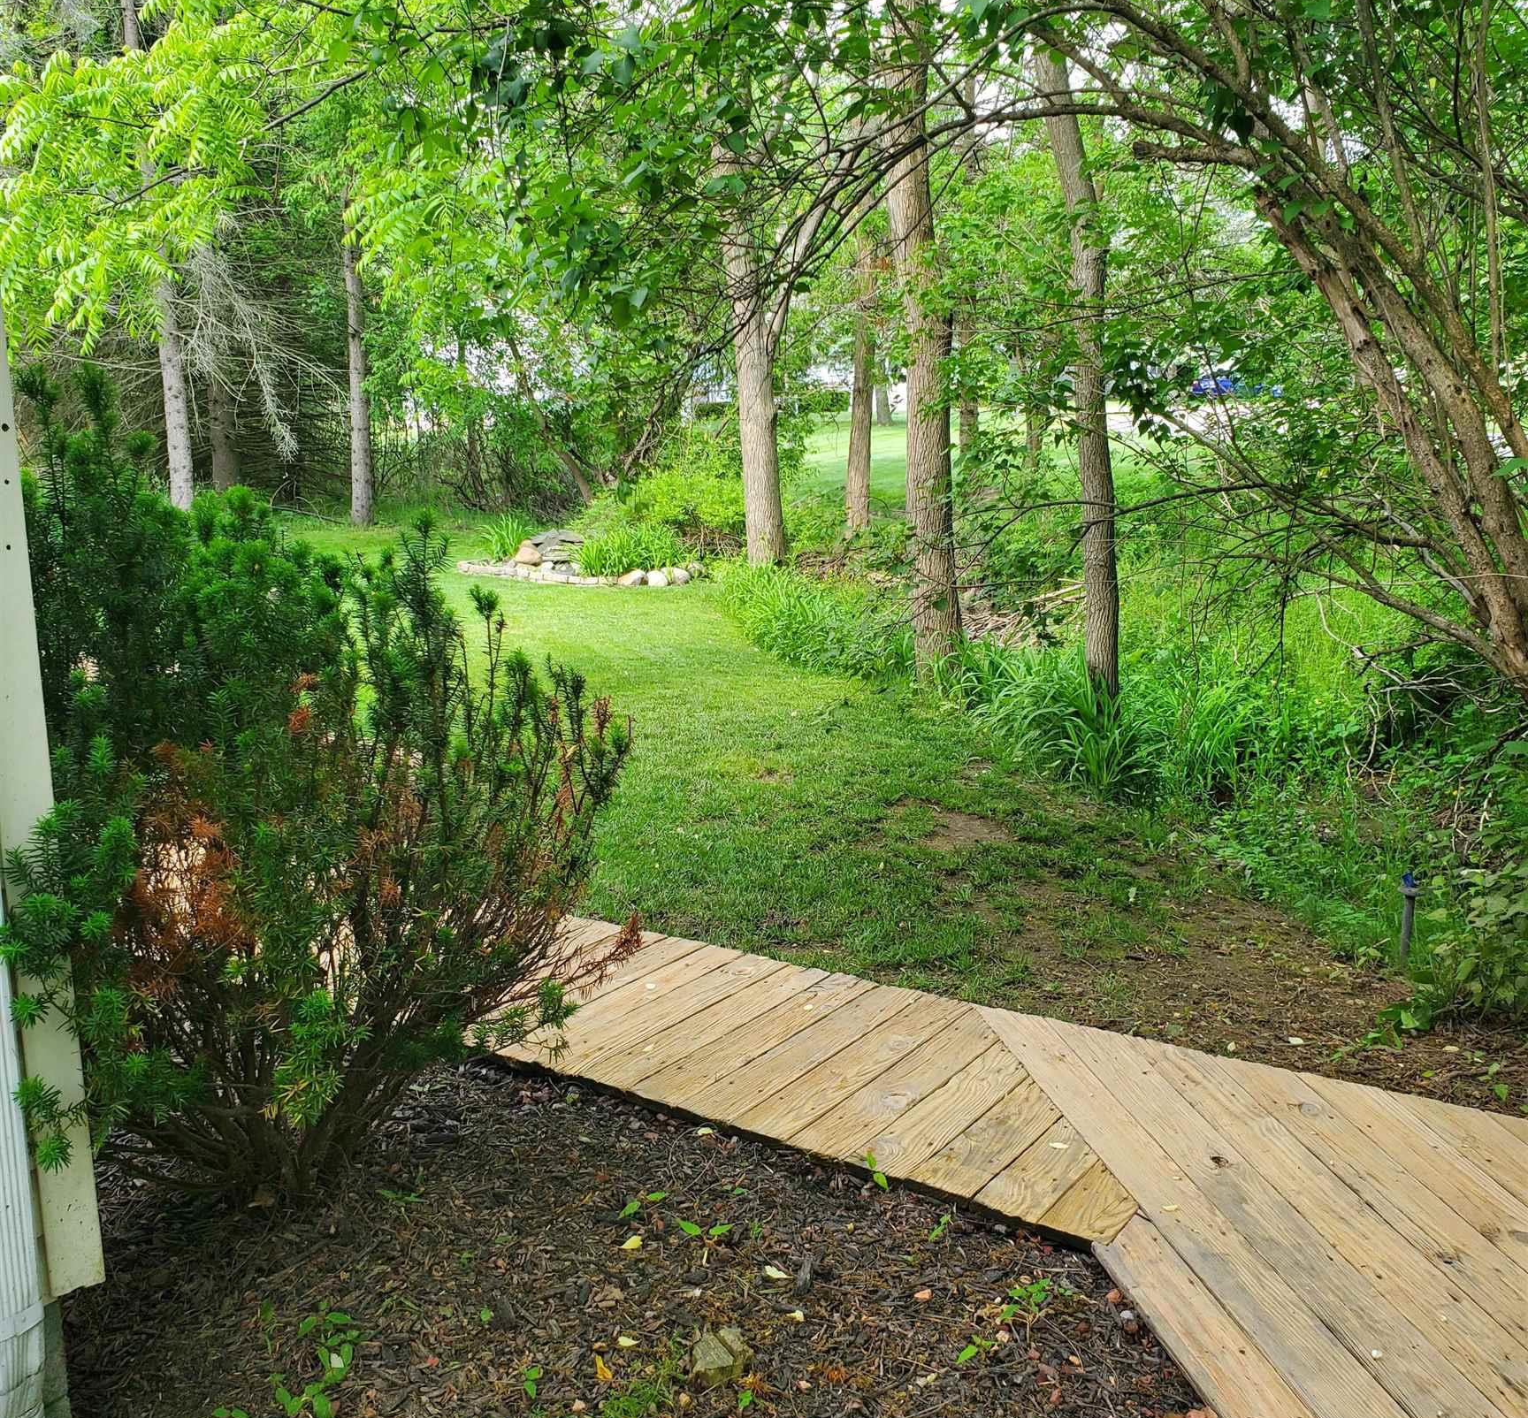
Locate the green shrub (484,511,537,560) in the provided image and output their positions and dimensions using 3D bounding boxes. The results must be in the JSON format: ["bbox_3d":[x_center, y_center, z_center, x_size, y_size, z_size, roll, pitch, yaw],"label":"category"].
[{"bbox_3d":[-2.563,-1.754,15.400,0.520,0.500,0.480,-2,11,-9],"label":"green shrub"}]

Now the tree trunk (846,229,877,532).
[{"bbox_3d":[1.222,-4.103,19.271,0.350,3.663,0.304,2,11,3],"label":"tree trunk"}]

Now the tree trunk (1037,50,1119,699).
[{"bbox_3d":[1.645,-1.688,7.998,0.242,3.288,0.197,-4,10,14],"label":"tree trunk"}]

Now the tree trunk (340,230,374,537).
[{"bbox_3d":[-5.259,-4.228,19.755,0.325,3.718,0.297,-3,11,-14],"label":"tree trunk"}]

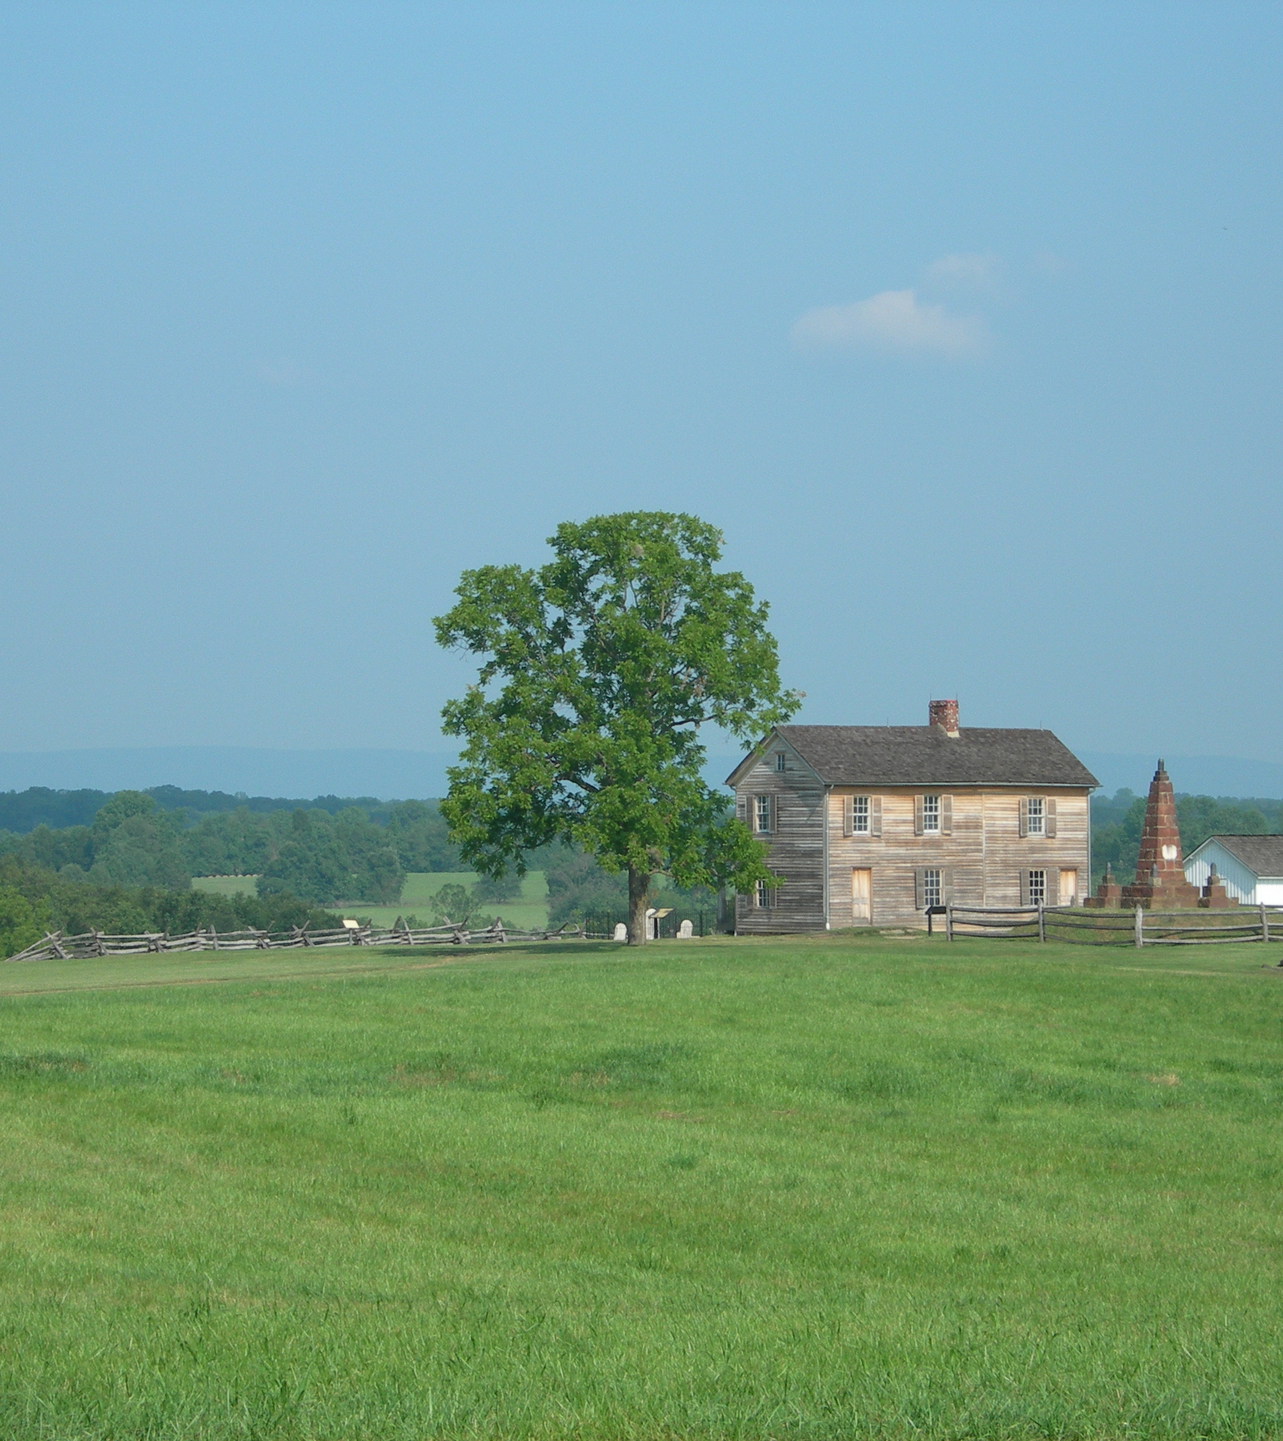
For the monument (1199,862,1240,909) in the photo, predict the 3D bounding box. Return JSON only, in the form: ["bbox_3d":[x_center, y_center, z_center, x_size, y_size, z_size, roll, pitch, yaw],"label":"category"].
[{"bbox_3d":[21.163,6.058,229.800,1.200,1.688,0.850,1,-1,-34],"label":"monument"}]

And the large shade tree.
[{"bbox_3d":[-0.877,0.239,222.000,12.900,15.302,12.400,0,-1,0],"label":"large shade tree"}]

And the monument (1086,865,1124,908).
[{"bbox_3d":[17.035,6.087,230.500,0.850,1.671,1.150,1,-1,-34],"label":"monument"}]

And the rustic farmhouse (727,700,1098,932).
[{"bbox_3d":[10.360,3.594,238.346,13.110,8.729,6.316,1,-1,-35],"label":"rustic farmhouse"}]

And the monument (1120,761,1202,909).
[{"bbox_3d":[19.073,4.197,230.000,2.100,5.477,2.100,1,-1,-34],"label":"monument"}]

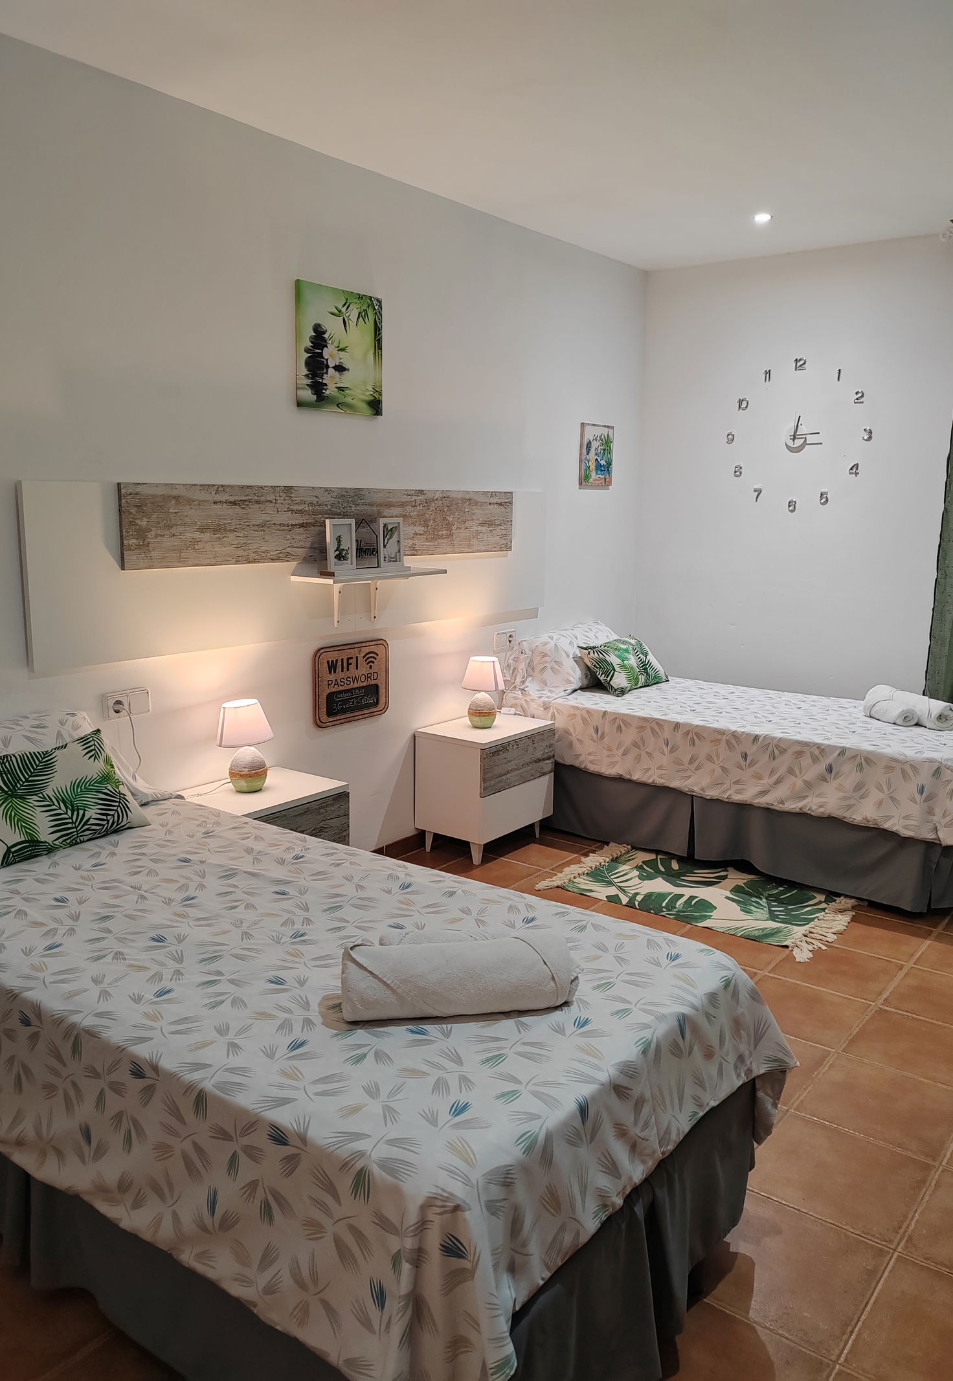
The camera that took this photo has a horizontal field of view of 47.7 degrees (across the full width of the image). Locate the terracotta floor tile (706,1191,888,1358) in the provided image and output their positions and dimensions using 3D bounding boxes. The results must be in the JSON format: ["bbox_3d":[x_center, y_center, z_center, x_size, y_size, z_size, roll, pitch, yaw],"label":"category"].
[{"bbox_3d":[0.569,1.085,2.032,0.323,0.012,0.328,9,13,36],"label":"terracotta floor tile"}]

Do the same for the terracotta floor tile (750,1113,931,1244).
[{"bbox_3d":[0.779,1.045,2.320,0.327,0.010,0.327,8,13,36],"label":"terracotta floor tile"}]

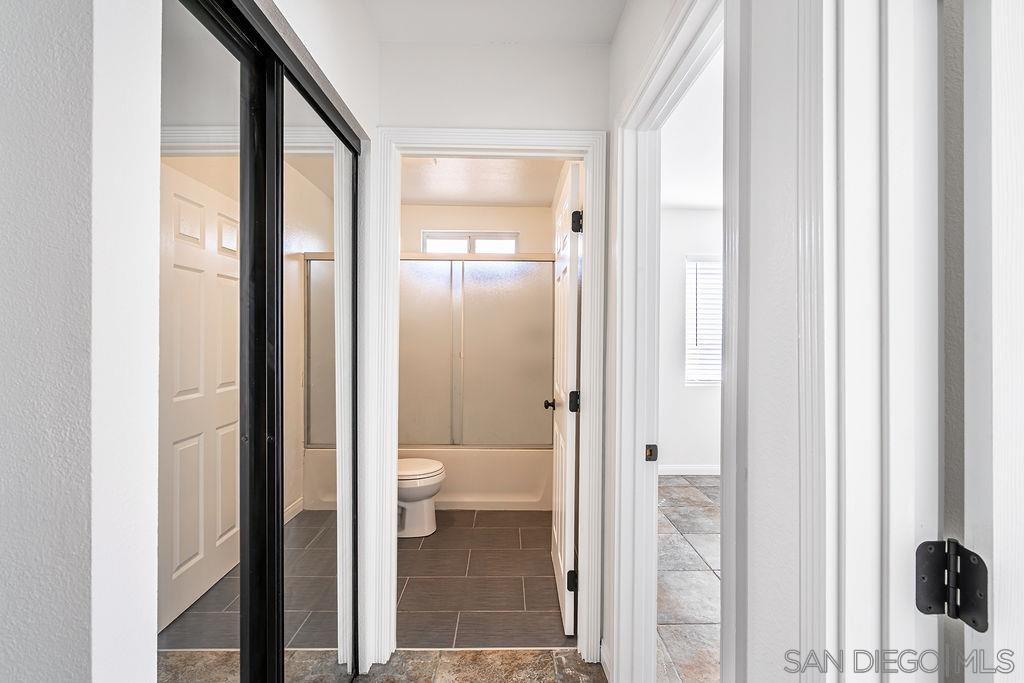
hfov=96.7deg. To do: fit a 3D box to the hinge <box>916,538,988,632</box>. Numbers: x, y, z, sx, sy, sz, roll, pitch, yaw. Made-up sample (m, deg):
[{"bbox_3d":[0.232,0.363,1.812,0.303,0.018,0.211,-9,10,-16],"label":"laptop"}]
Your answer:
[{"bbox_3d":[0.516,0.290,0.536,0.045,0.091,0.046,0,0,-1],"label":"hinge"}]

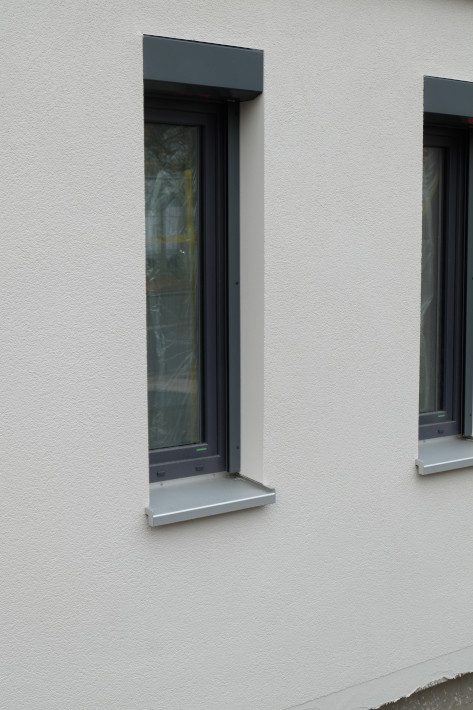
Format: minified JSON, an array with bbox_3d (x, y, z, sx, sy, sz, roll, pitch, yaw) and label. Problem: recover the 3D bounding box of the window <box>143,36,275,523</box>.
[{"bbox_3d":[-0.150,-0.264,3.651,0.532,1.669,0.252,-5,8,-35],"label":"window"}]

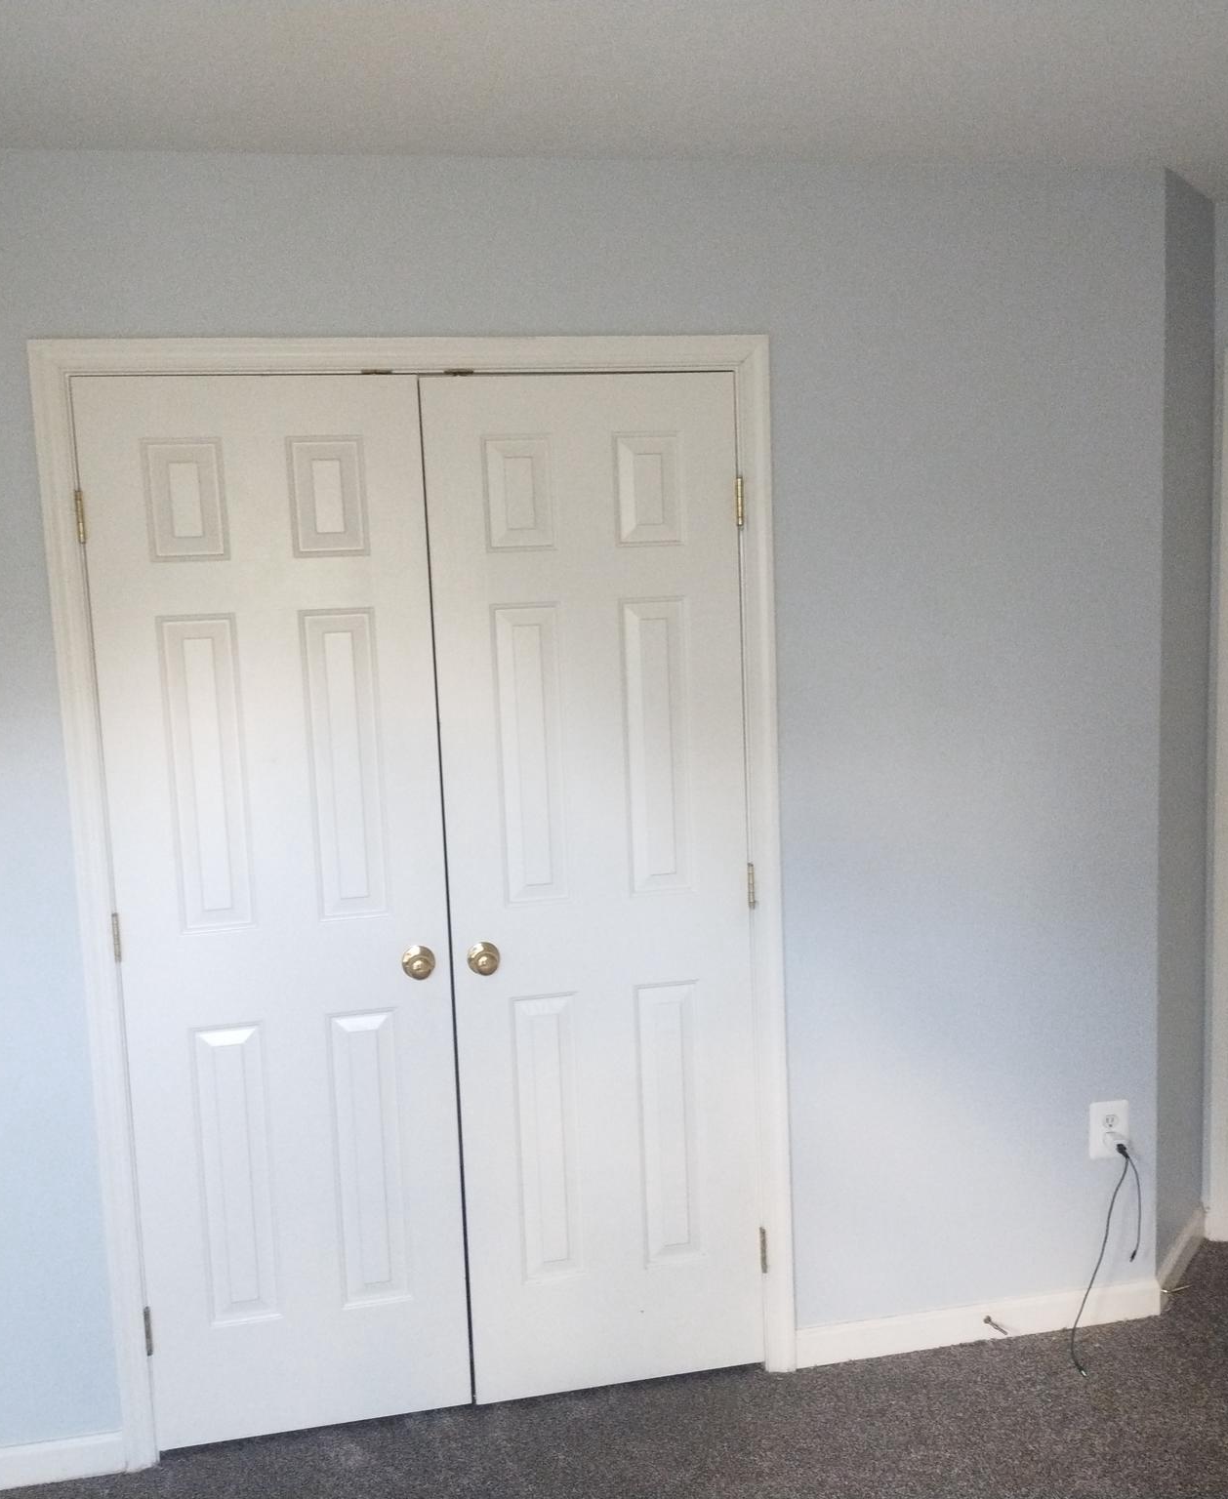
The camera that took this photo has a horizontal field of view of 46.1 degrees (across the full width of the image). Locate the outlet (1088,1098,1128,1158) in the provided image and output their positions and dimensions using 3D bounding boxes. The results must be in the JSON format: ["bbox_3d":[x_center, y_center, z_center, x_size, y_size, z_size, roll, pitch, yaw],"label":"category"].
[{"bbox_3d":[1.074,0.824,3.125,0.090,0.130,0.010,-4,8,-11],"label":"outlet"}]

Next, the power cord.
[{"bbox_3d":[1.043,1.069,3.038,0.200,0.420,0.155,-4,8,-11],"label":"power cord"}]

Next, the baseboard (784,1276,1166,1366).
[{"bbox_3d":[0.791,1.240,3.117,0.839,0.080,0.014,-4,8,-11],"label":"baseboard"}]

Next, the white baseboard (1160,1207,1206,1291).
[{"bbox_3d":[1.328,1.186,3.370,0.014,0.080,0.422,3,9,35],"label":"white baseboard"}]

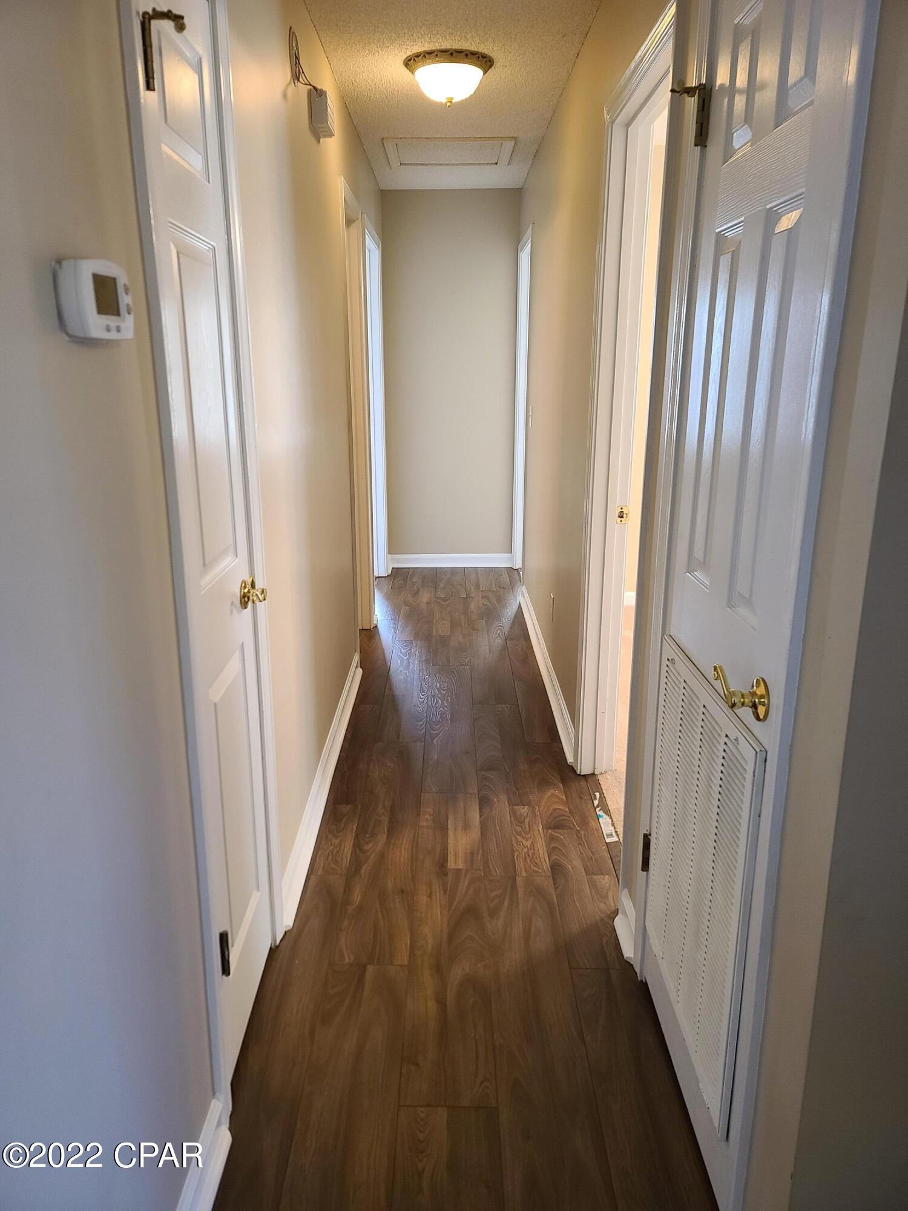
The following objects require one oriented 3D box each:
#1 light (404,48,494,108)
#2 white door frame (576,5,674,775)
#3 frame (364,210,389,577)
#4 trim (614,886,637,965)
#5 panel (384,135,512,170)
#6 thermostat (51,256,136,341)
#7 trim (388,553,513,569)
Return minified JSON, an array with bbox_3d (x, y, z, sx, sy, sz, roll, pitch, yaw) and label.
[{"bbox_3d":[-0.017,-1.880,3.160,0.322,0.138,0.322,0,16,0],"label":"light"},{"bbox_3d":[0.496,-0.292,2.389,0.132,2.105,0.870,0,16,0],"label":"white door frame"},{"bbox_3d":[-0.509,-1.070,5.140,0.141,2.105,1.080,0,16,0],"label":"frame"},{"bbox_3d":[0.434,0.801,2.194,0.028,0.108,0.150,0,16,0],"label":"trim"},{"bbox_3d":[-0.026,-2.321,4.500,0.645,0.020,0.615,0,16,0],"label":"panel"},{"bbox_3d":[-0.414,-0.350,1.011,0.036,0.090,0.125,0,16,0],"label":"thermostat"},{"bbox_3d":[-0.018,-0.313,6.133,0.876,0.106,0.022,0,16,0],"label":"trim"}]

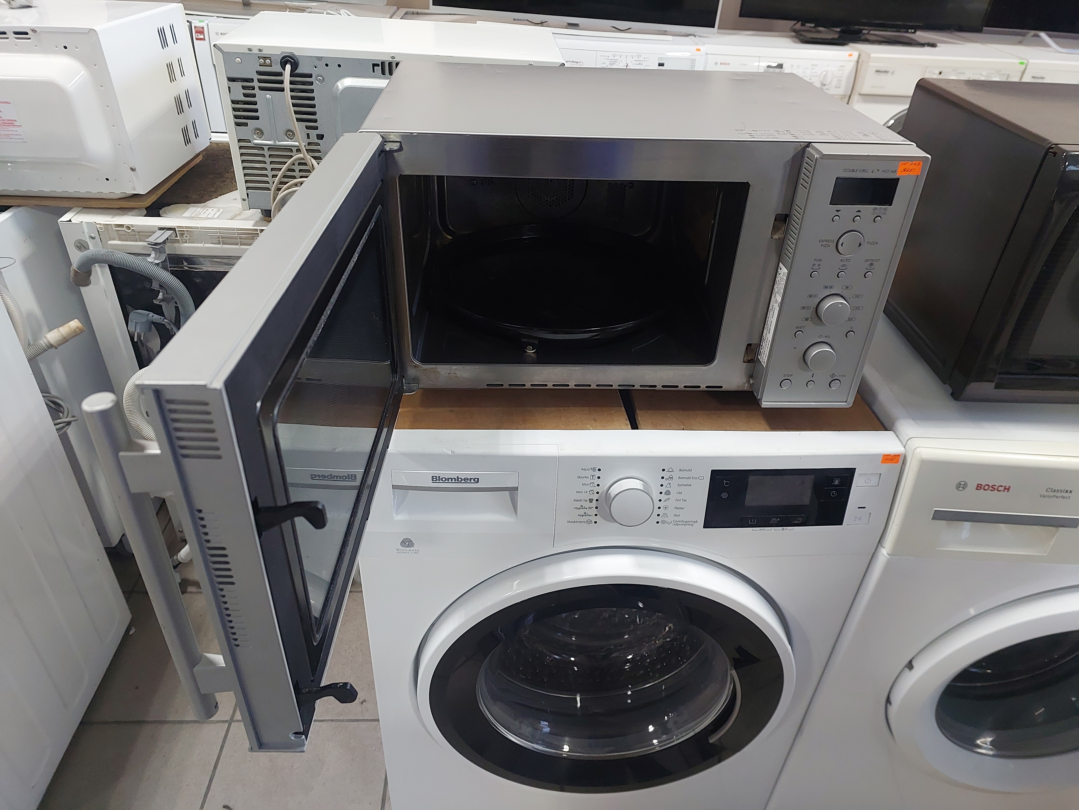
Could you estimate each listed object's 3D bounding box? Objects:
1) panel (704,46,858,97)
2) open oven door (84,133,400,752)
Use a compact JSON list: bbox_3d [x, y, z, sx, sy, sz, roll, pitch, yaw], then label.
[{"bbox_3d":[0.951,-1.351,2.884,0.600,0.155,0.060,3,35,0],"label":"panel"},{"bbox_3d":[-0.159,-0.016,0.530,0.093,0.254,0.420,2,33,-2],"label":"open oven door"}]

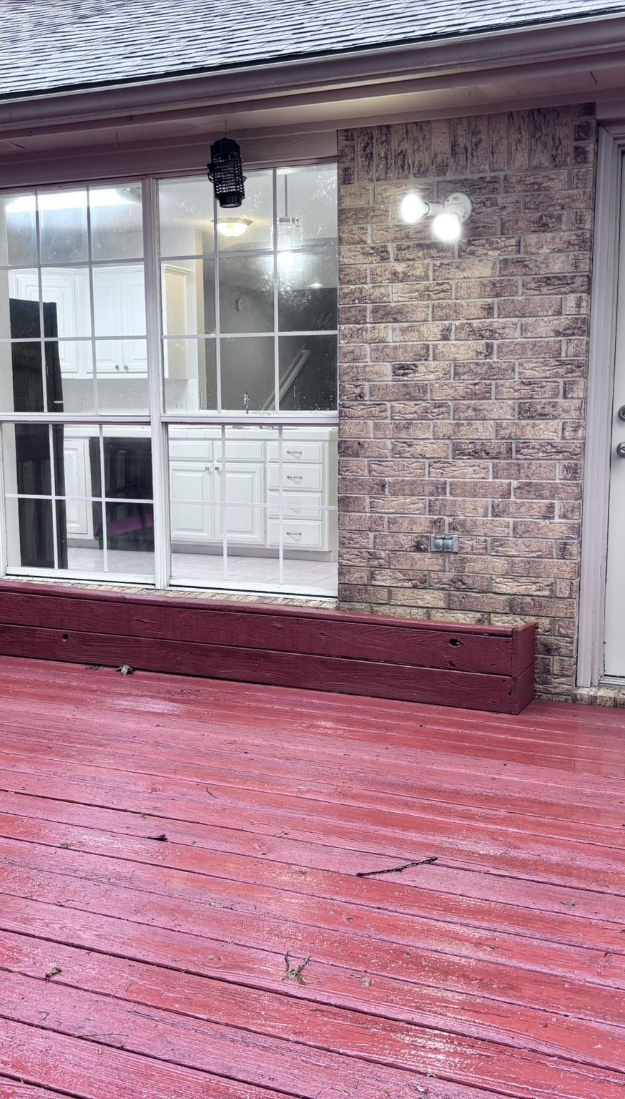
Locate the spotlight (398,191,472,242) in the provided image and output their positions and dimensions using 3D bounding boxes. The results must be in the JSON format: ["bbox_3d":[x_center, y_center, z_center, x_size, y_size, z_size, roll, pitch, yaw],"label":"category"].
[{"bbox_3d":[0.462,-1.263,4.181,0.246,0.202,0.197,3,8,23],"label":"spotlight"}]

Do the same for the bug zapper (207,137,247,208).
[{"bbox_3d":[-0.340,-1.512,4.421,0.156,0.274,0.146,-4,6,0],"label":"bug zapper"}]

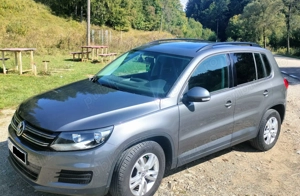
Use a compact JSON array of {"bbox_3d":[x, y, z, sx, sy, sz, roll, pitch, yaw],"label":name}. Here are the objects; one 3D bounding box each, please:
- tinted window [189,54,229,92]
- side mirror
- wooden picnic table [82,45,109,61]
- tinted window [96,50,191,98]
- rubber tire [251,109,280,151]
[{"bbox_3d":[0.705,-0.310,3.743,0.870,0.420,0.060,-7,1,-42],"label":"tinted window"},{"bbox_3d":[0.508,-0.032,3.372,0.200,0.175,0.240,-7,14,-42],"label":"side mirror"},{"bbox_3d":[-3.008,-2.392,17.000,0.800,0.780,1.650,8,12,30],"label":"wooden picnic table"},{"bbox_3d":[-0.082,-0.392,4.034,1.340,0.120,0.800,12,48,46],"label":"tinted window"},{"bbox_3d":[1.793,0.502,4.894,0.680,0.680,0.225,-7,14,-42],"label":"rubber tire"}]

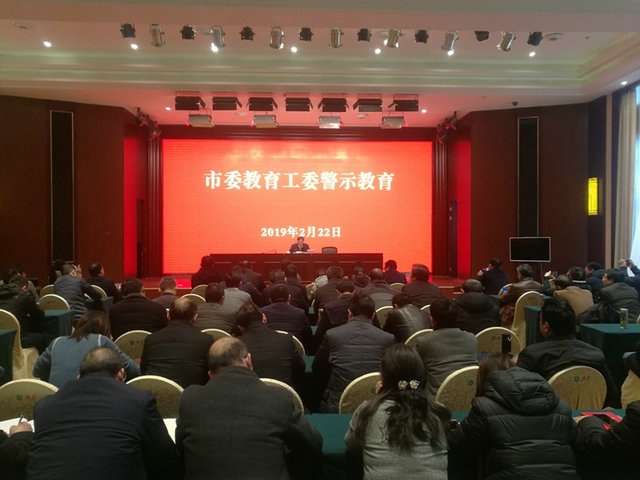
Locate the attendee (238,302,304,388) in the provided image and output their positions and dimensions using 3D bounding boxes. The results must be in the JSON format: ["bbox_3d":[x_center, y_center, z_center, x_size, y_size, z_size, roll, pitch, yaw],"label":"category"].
[{"bbox_3d":[-0.318,1.035,3.300,0.490,1.280,0.780,0,1,-3],"label":"attendee"}]

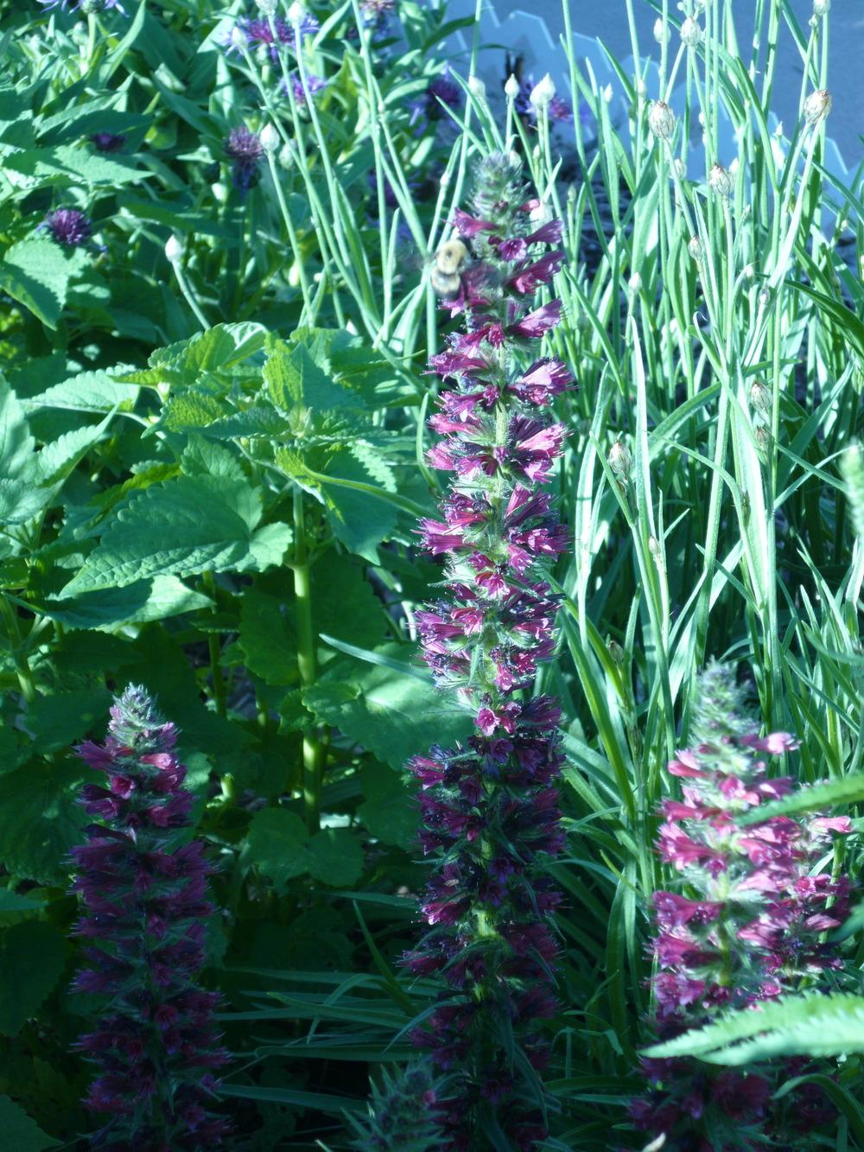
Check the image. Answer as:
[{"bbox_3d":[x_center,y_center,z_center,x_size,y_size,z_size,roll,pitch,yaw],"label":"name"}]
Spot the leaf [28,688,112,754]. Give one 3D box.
[{"bbox_3d":[-0.111,0.044,1.020,0.026,0.018,0.016,0,20,0],"label":"leaf"}]

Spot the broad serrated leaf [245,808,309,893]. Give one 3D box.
[{"bbox_3d":[-0.050,0.089,1.080,0.022,0.025,0.013,0,20,0],"label":"broad serrated leaf"}]

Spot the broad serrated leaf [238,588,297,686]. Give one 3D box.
[{"bbox_3d":[-0.051,0.019,1.060,0.021,0.029,0.012,0,20,0],"label":"broad serrated leaf"}]

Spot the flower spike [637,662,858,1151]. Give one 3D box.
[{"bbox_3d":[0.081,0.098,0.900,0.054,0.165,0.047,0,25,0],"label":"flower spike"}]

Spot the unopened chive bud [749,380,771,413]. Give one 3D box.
[{"bbox_3d":[0.123,-0.067,1.250,0.007,0.012,0.007,-19,15,9],"label":"unopened chive bud"}]

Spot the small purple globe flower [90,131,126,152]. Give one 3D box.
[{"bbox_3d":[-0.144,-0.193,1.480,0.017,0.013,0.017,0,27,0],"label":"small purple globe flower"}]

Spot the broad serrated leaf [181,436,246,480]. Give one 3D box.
[{"bbox_3d":[-0.068,-0.036,1.030,0.021,0.014,0.017,0,20,0],"label":"broad serrated leaf"}]

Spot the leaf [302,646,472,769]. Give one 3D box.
[{"bbox_3d":[-0.013,0.043,1.080,0.060,0.016,0.045,14,54,10],"label":"leaf"}]

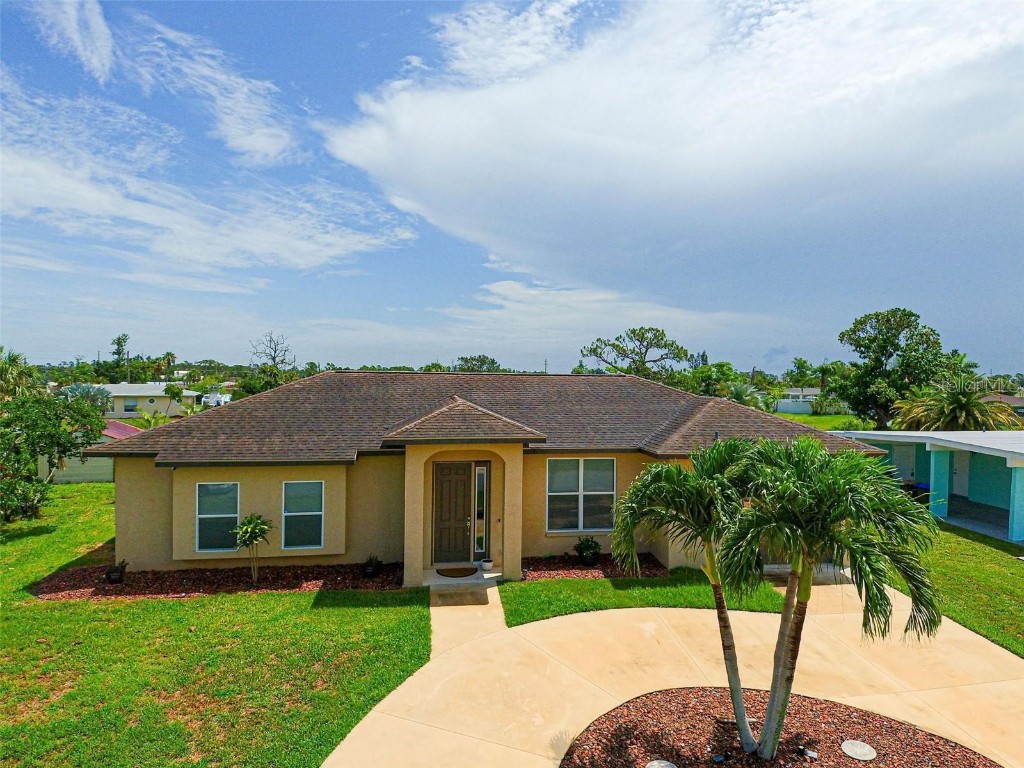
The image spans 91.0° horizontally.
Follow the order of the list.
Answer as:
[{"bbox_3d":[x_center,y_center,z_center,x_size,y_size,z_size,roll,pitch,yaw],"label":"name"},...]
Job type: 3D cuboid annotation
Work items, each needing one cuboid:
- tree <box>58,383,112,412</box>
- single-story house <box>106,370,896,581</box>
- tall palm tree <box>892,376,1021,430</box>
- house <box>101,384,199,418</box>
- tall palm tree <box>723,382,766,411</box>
[{"bbox_3d":[-37.335,1.724,44.035,3.690,3.710,3.700,0,1,-7],"label":"tree"},{"bbox_3d":[-0.751,2.071,16.121,18.800,4.770,10.300,0,1,-7],"label":"single-story house"},{"bbox_3d":[26.490,2.032,30.046,5.800,4.960,5.800,0,1,-7],"label":"tall palm tree"},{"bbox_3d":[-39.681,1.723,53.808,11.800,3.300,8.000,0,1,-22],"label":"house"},{"bbox_3d":[25.050,1.944,54.039,4.100,4.210,4.100,0,1,-7],"label":"tall palm tree"}]

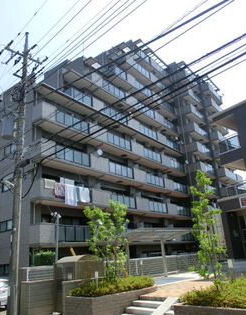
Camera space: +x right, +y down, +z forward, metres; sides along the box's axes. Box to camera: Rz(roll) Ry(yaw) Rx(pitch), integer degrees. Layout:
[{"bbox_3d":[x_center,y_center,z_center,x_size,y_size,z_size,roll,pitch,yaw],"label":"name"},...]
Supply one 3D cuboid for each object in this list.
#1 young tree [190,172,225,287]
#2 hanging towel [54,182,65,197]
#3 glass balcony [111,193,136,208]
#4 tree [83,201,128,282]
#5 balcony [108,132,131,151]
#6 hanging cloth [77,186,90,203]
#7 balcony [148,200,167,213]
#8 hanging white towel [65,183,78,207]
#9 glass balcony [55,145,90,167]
[{"bbox_3d":[2.292,1.977,7.927,0.850,3.200,0.850,-4,-18,0],"label":"young tree"},{"bbox_3d":[-4.342,2.283,20.359,0.100,0.849,0.893,-17,-22,33],"label":"hanging towel"},{"bbox_3d":[0.106,4.016,26.504,0.300,1.072,3.760,-17,-22,33],"label":"glass balcony"},{"bbox_3d":[-0.725,3.578,12.215,1.700,3.395,1.700,-4,-18,0],"label":"tree"},{"bbox_3d":[-0.316,-1.406,28.288,0.300,1.072,3.760,-17,-22,33],"label":"balcony"},{"bbox_3d":[-2.859,2.858,22.316,0.100,1.052,1.060,-17,-22,33],"label":"hanging cloth"},{"bbox_3d":[3.805,5.391,31.411,0.300,1.012,3.971,-17,-22,33],"label":"balcony"},{"bbox_3d":[-3.702,2.748,21.107,0.100,1.469,1.162,-17,-22,33],"label":"hanging white towel"},{"bbox_3d":[-3.802,-0.049,22.482,0.300,1.072,3.654,-17,-22,33],"label":"glass balcony"}]

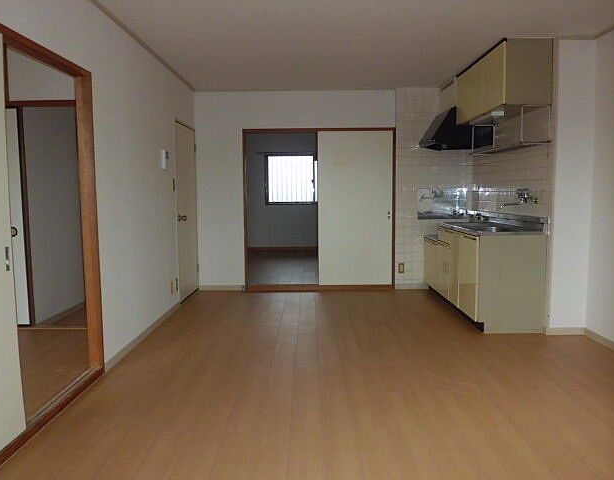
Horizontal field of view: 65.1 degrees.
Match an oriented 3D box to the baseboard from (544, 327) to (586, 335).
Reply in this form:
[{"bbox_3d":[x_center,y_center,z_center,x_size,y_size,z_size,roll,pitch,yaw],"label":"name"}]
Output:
[{"bbox_3d":[1.998,0.709,3.737,0.320,0.065,0.020,0,5,0],"label":"baseboard"}]

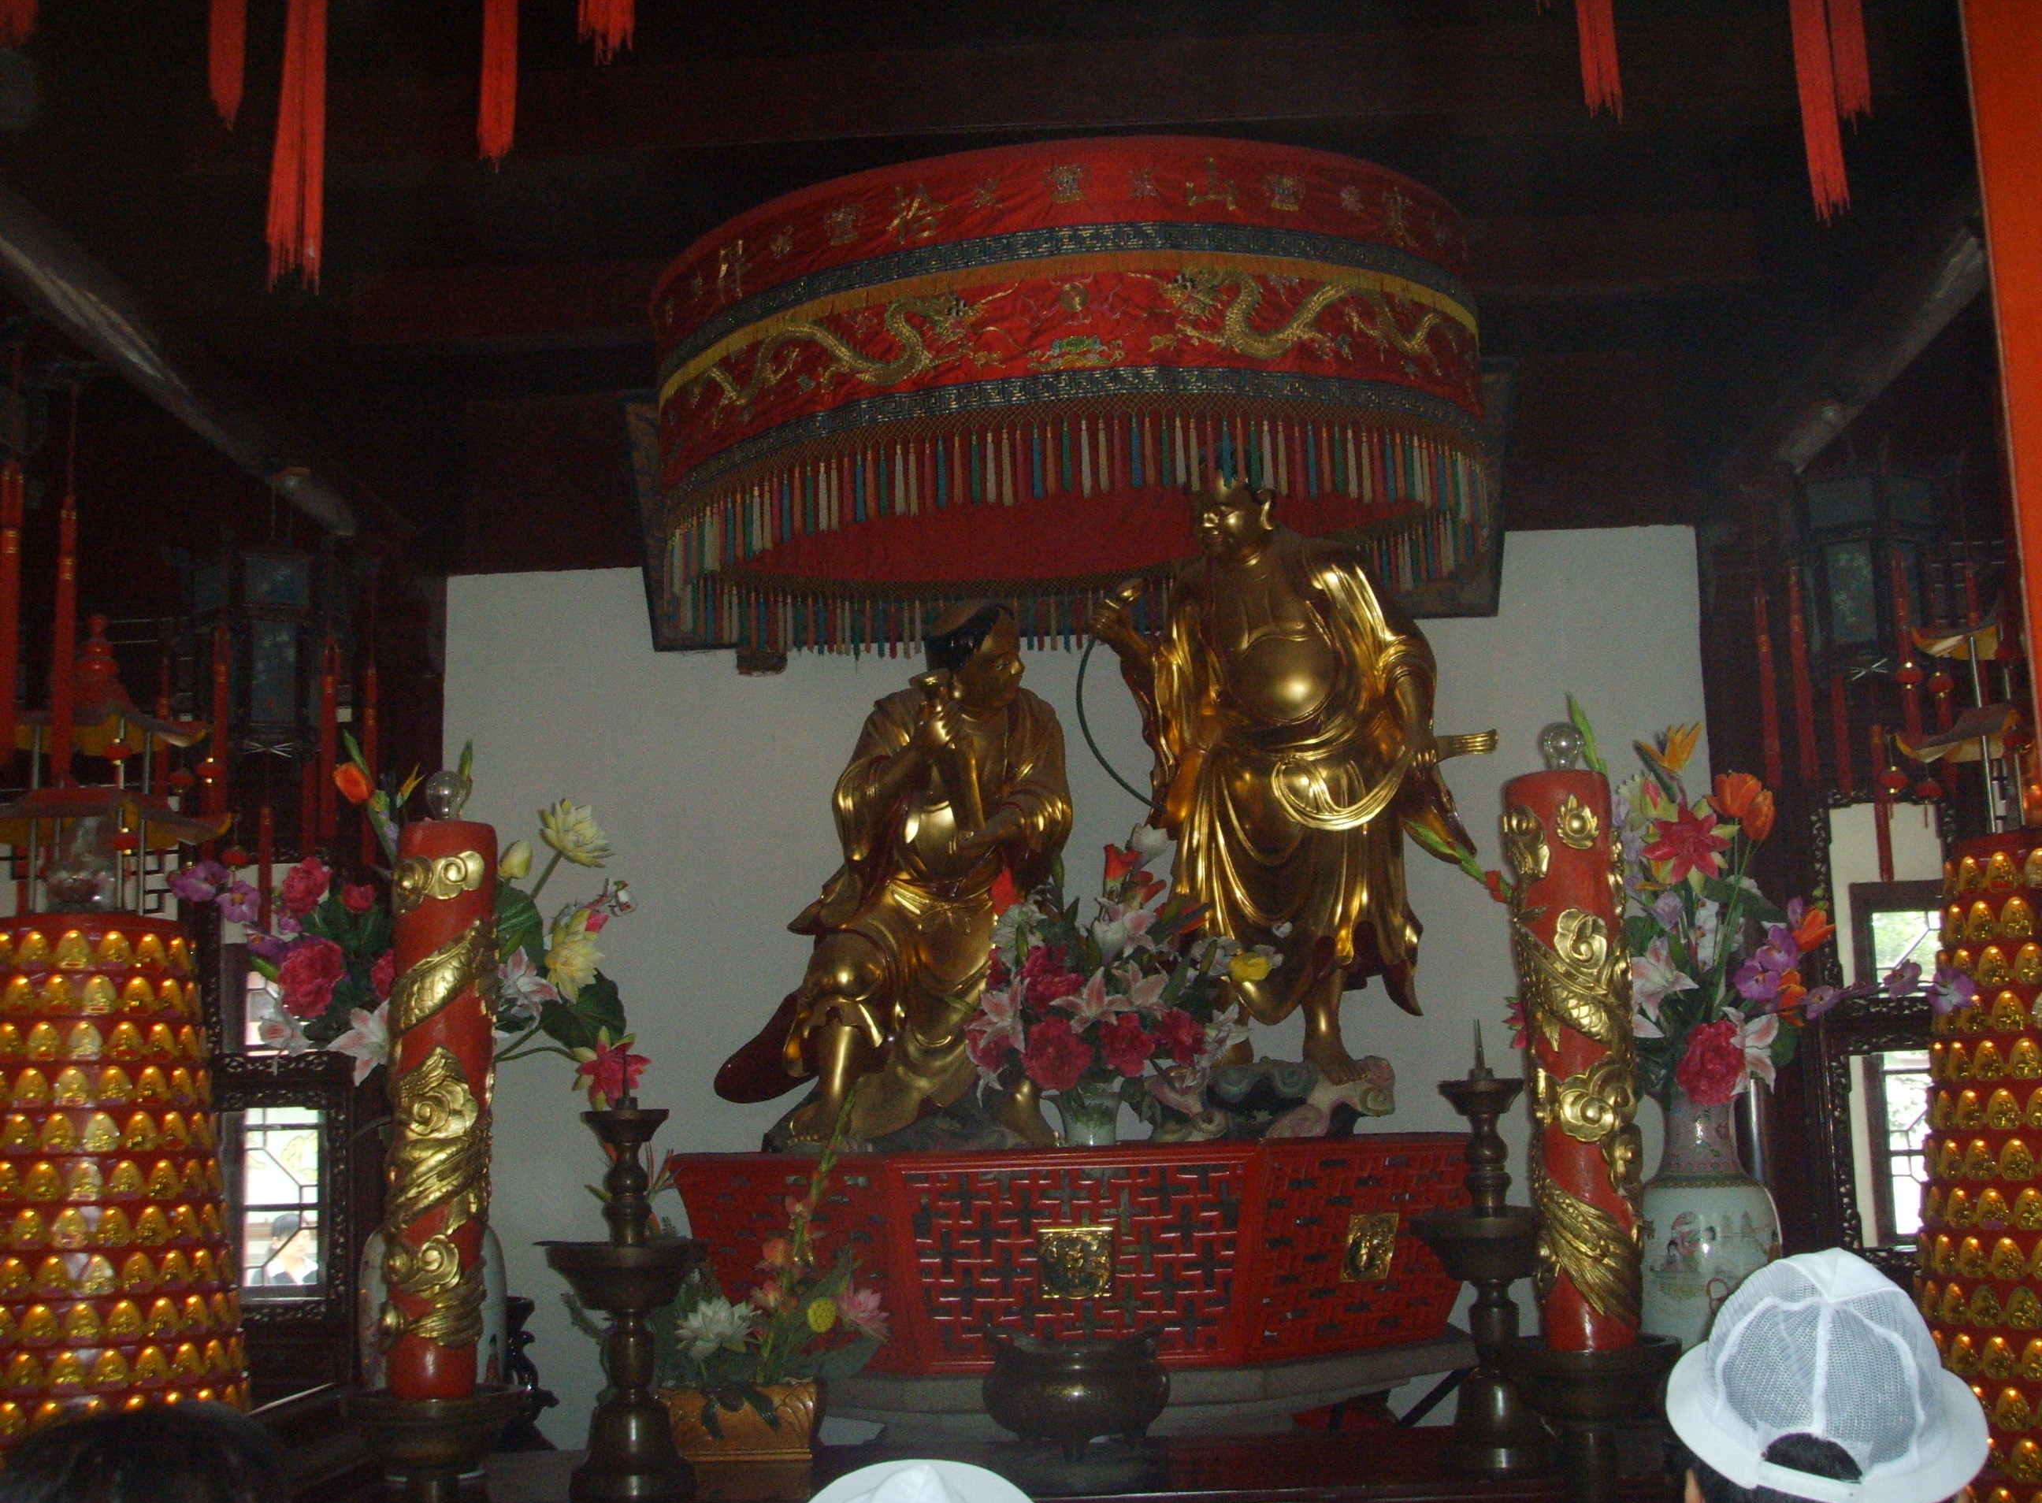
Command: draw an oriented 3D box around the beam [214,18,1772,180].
[{"bbox_3d":[-0.092,-1.559,5.597,3.890,0.205,0.160,-2,-9,2],"label":"beam"}]

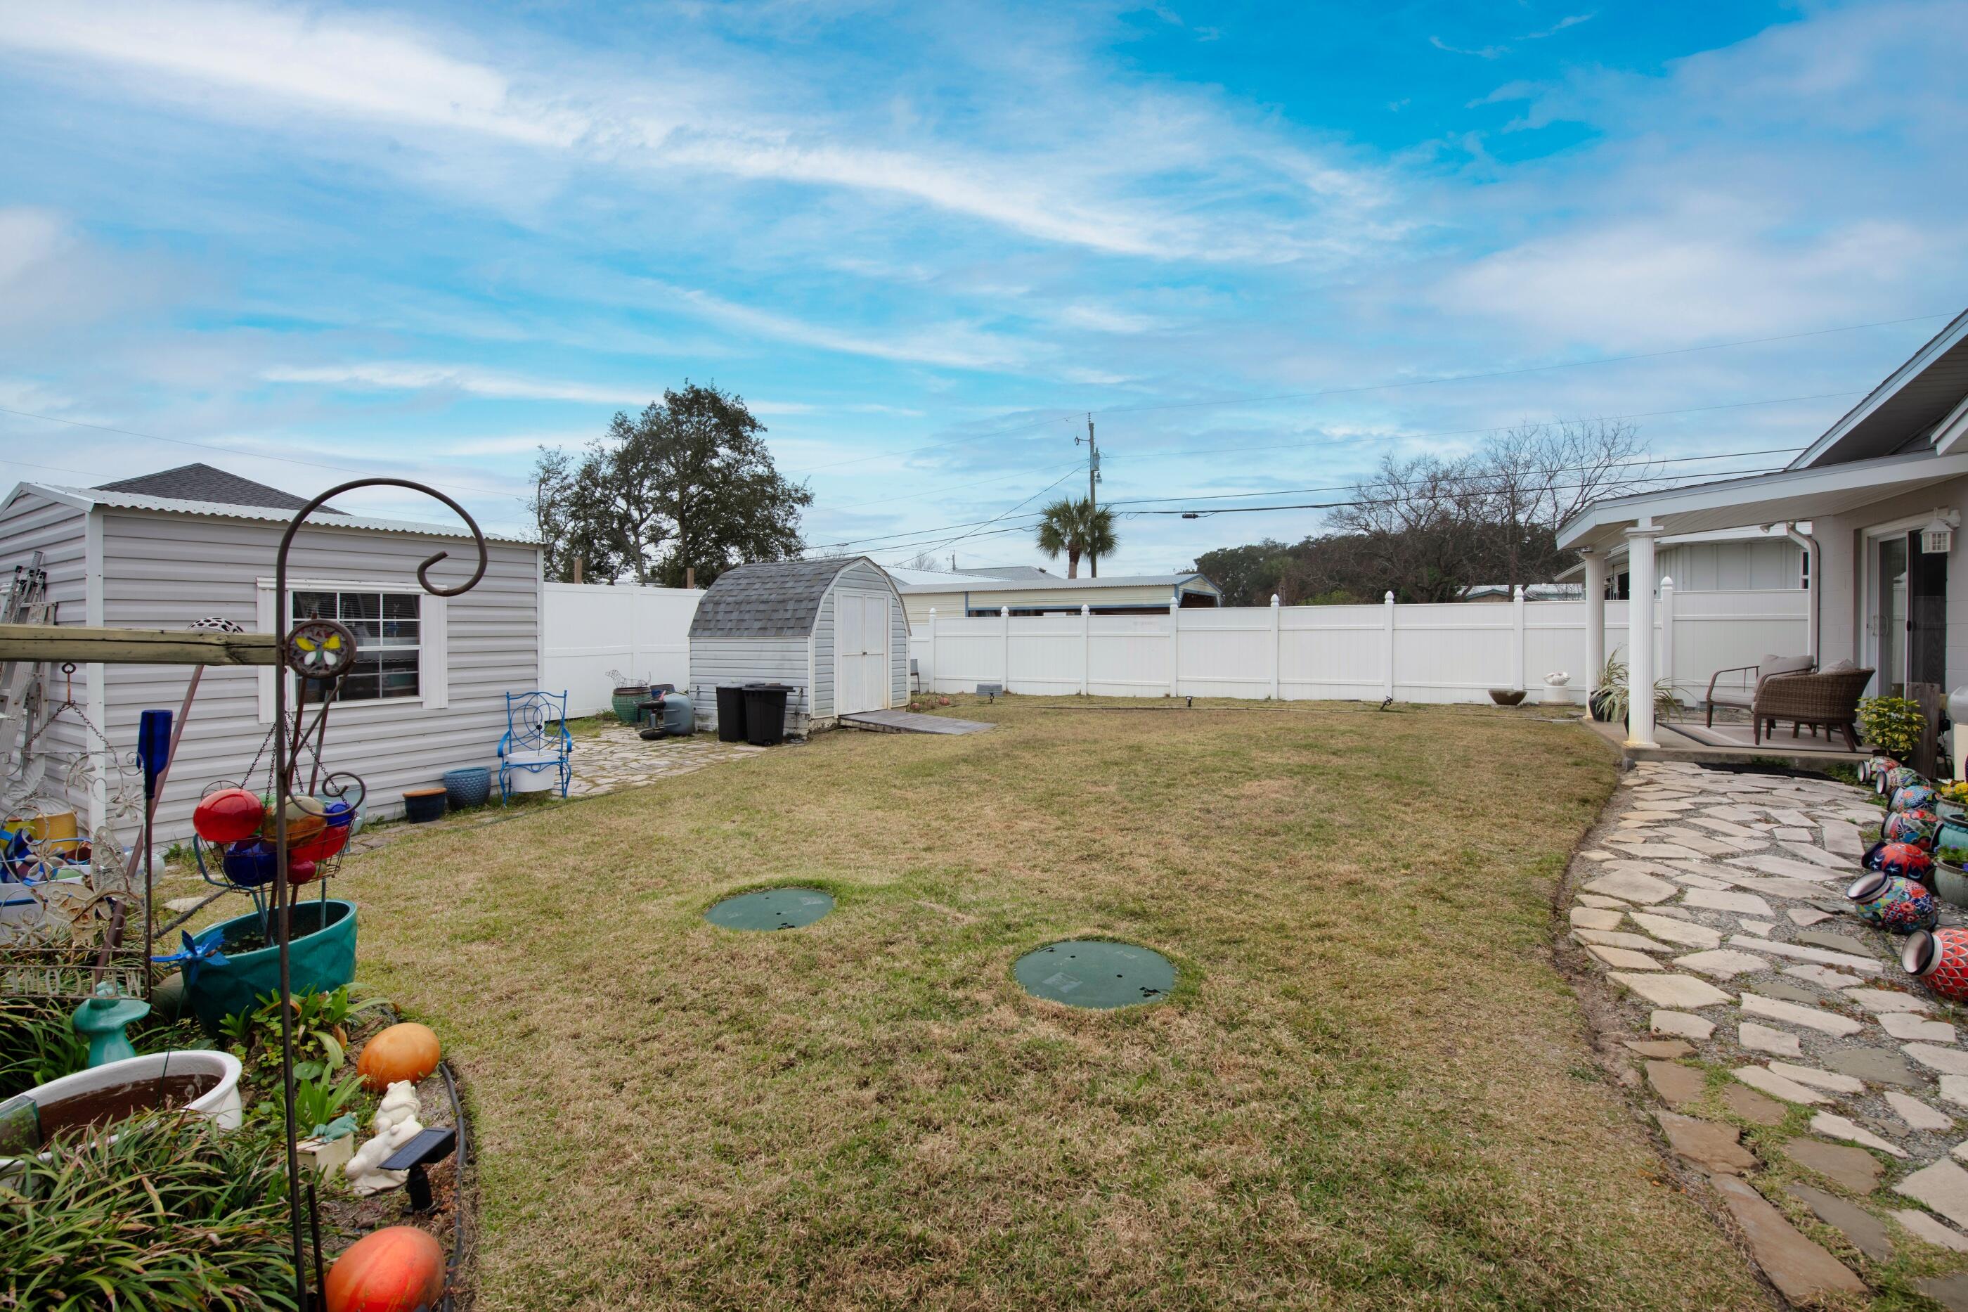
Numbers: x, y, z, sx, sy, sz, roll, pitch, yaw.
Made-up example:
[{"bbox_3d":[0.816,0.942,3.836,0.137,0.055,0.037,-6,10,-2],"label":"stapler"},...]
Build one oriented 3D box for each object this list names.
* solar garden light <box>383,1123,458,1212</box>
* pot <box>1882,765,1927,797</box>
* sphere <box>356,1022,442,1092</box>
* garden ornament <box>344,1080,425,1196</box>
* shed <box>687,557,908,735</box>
[{"bbox_3d":[-1.308,1.209,1.770,0.085,0.154,0.140,0,1,5],"label":"solar garden light"},{"bbox_3d":[7.846,1.081,6.521,0.280,0.250,0.250,10,8,39],"label":"pot"},{"bbox_3d":[-1.754,1.211,2.300,0.200,0.200,0.200,0,1,0],"label":"sphere"},{"bbox_3d":[-1.515,1.218,1.930,0.160,0.180,0.130,-1,2,-42],"label":"garden ornament"},{"bbox_3d":[-2.846,-0.237,12.115,2.460,2.585,2.450,1,2,29],"label":"shed"}]

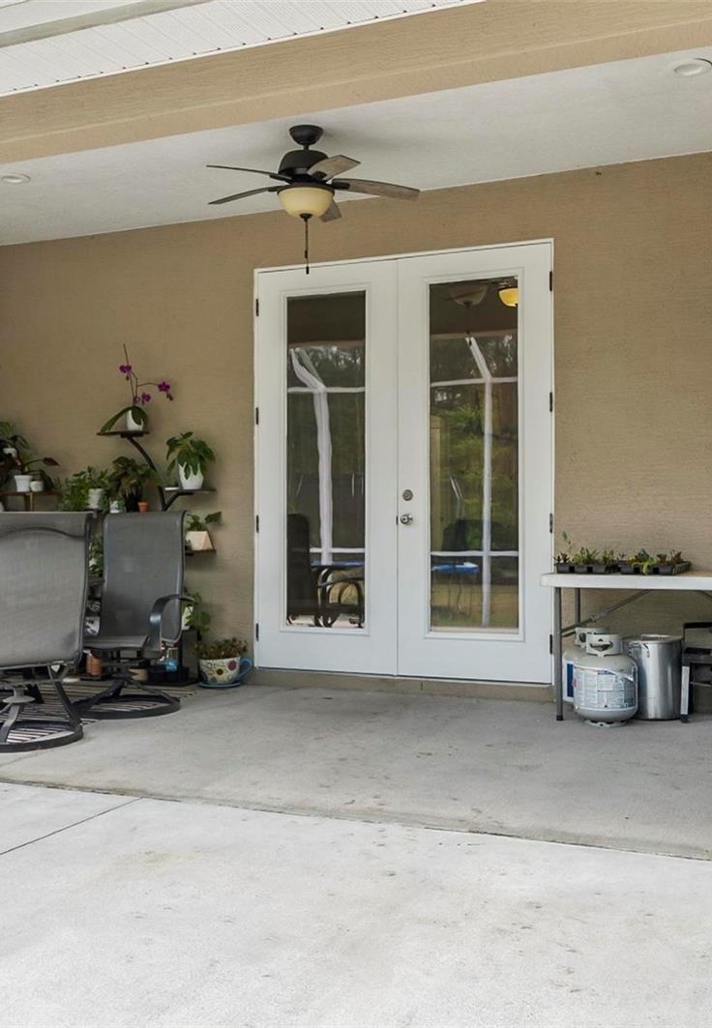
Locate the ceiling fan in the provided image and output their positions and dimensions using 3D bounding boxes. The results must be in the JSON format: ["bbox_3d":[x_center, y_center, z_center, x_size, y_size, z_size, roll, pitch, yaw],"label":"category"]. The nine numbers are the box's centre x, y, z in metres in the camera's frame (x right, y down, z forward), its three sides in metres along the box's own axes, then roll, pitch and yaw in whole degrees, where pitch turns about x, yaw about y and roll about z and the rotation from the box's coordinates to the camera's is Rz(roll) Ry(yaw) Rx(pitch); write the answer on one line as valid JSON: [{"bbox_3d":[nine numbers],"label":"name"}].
[{"bbox_3d":[-0.242,-1.523,5.245,1.110,0.698,1.110,0,0,24],"label":"ceiling fan"}]

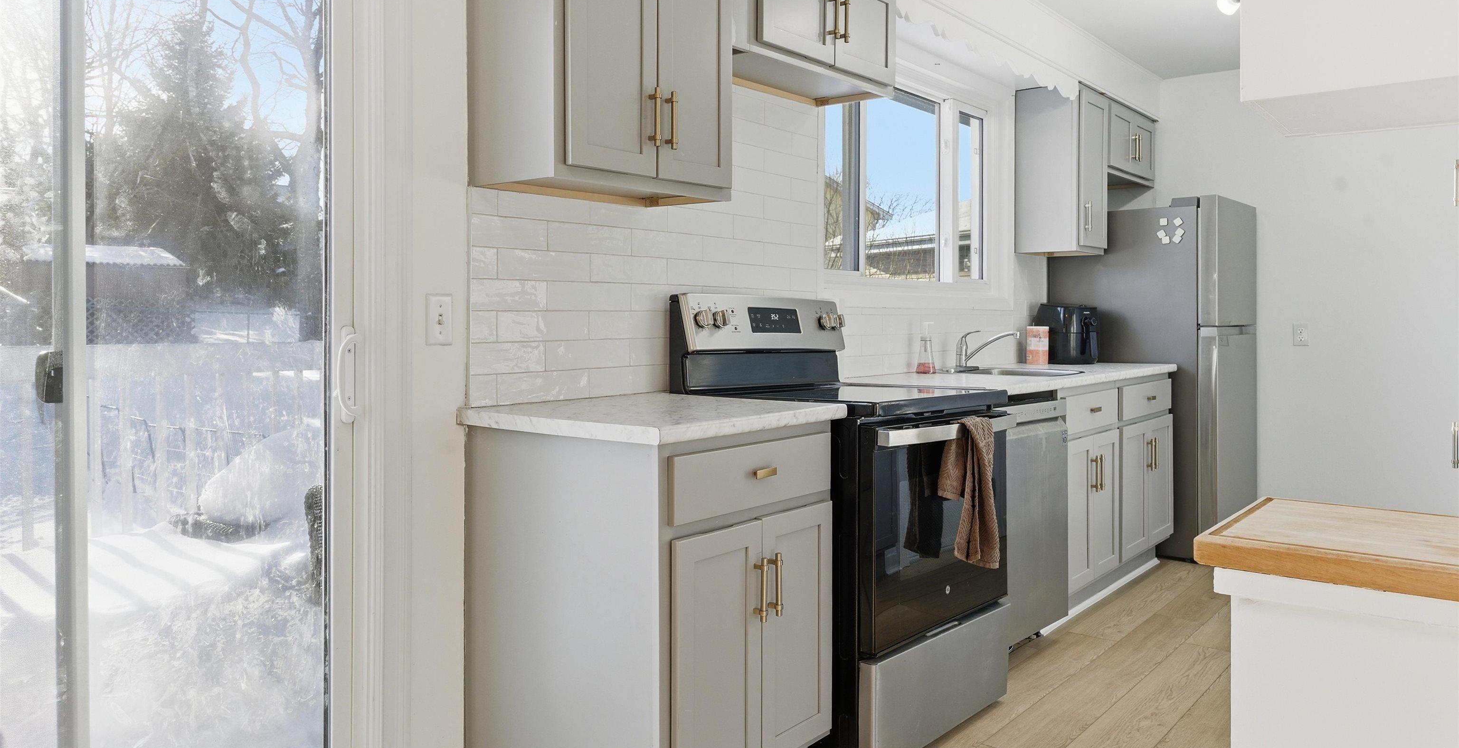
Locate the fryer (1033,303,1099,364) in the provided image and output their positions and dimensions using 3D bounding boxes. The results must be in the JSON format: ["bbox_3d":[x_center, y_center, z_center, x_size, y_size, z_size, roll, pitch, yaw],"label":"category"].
[{"bbox_3d":[1.614,-0.189,4.648,0.260,0.280,0.330,-2,3,-32],"label":"fryer"}]

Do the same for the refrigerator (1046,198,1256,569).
[{"bbox_3d":[2.169,0.016,4.971,0.735,1.696,0.730,2,4,40],"label":"refrigerator"}]

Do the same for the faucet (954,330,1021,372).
[{"bbox_3d":[1.077,-0.099,4.058,0.230,0.166,0.180,2,4,40],"label":"faucet"}]

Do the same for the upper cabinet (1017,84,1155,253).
[{"bbox_3d":[1.819,-0.952,4.883,0.320,0.744,1.112,2,4,40],"label":"upper cabinet"}]

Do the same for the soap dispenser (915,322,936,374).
[{"bbox_3d":[0.771,-0.103,3.825,0.068,0.200,0.068,0,3,0],"label":"soap dispenser"}]

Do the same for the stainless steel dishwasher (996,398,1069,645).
[{"bbox_3d":[0.794,0.517,3.452,0.608,0.864,0.607,2,4,40],"label":"stainless steel dishwasher"}]

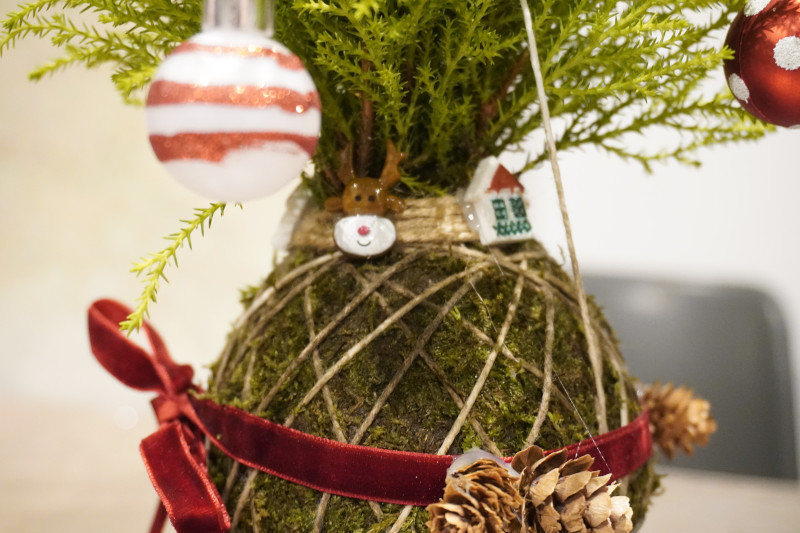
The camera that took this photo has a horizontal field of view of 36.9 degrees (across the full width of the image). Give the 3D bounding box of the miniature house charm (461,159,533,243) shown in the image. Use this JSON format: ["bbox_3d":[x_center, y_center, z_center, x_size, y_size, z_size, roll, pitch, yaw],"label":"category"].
[{"bbox_3d":[0.024,-0.016,0.294,0.013,0.020,0.007,-10,0,-36],"label":"miniature house charm"}]

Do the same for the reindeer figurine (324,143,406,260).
[{"bbox_3d":[-0.008,-0.016,0.288,0.019,0.028,0.009,0,-3,8],"label":"reindeer figurine"}]

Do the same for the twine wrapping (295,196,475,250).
[{"bbox_3d":[0.001,-0.012,0.322,0.060,0.011,0.060,-3,5,0],"label":"twine wrapping"}]

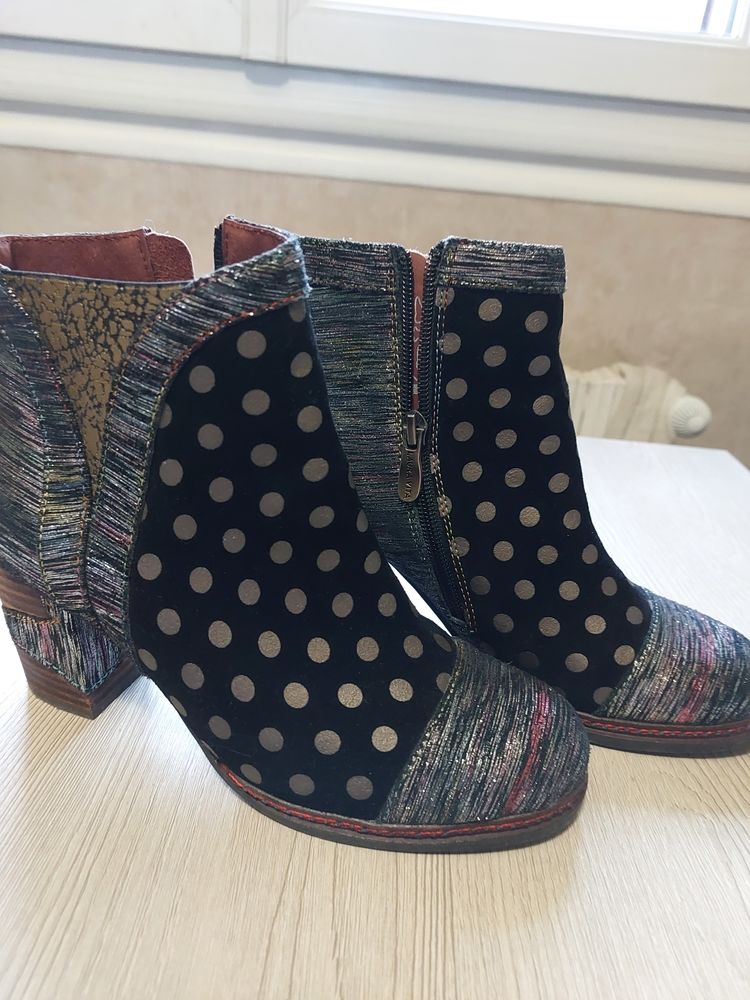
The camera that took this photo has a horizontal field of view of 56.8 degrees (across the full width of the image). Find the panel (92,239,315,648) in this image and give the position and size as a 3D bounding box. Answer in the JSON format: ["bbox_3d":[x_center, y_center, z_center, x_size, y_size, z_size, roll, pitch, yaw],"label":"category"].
[{"bbox_3d":[-0.064,-0.012,0.229,0.072,0.142,0.036,7,25,3],"label":"panel"}]

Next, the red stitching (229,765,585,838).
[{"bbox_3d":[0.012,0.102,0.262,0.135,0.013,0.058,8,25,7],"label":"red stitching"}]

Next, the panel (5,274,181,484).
[{"bbox_3d":[-0.080,-0.032,0.210,0.055,0.070,0.014,10,25,10],"label":"panel"}]

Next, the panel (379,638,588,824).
[{"bbox_3d":[0.046,0.081,0.256,0.075,0.050,0.078,8,25,7],"label":"panel"}]

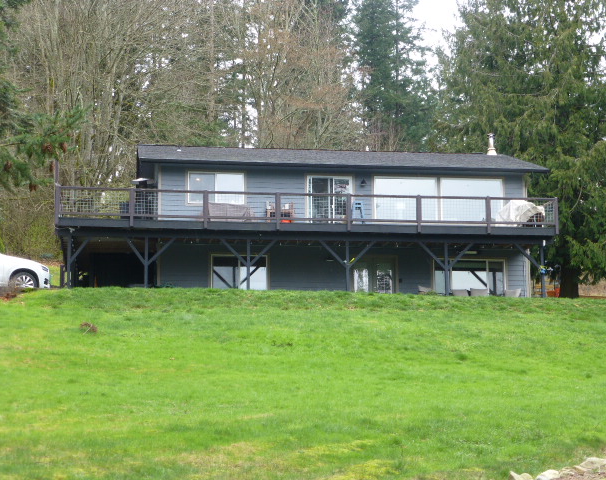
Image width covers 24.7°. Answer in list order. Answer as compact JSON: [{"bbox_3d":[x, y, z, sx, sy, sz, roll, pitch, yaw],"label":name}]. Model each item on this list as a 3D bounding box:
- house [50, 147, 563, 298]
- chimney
[{"bbox_3d":[-0.260,-0.282,47.976,15.997,6.607,12.283,1,-10,-8],"label":"house"},{"bbox_3d":[6.938,-3.516,50.860,0.370,0.848,0.370,1,-10,-8],"label":"chimney"}]

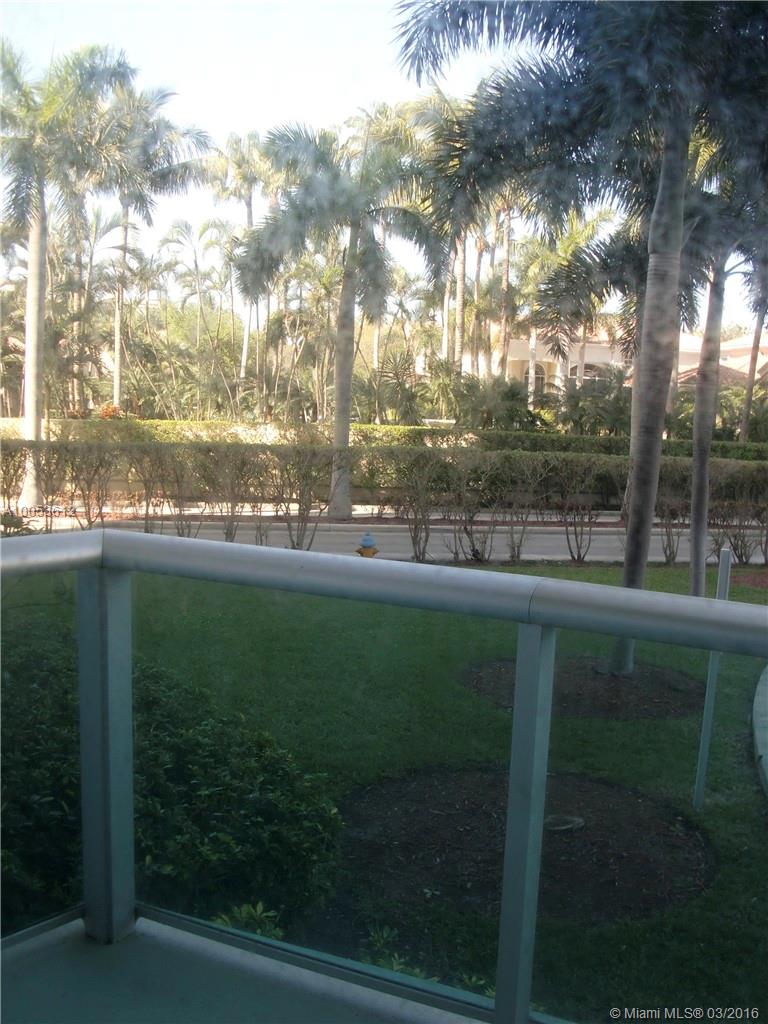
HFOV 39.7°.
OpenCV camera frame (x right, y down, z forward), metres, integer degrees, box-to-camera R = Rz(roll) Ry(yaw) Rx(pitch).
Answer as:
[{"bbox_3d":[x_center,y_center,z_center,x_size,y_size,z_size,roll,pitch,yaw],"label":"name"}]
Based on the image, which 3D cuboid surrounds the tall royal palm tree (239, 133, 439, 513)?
[{"bbox_3d":[-1.040,-4.220,24.300,4.700,8.850,4.700,2,9,0],"label":"tall royal palm tree"}]

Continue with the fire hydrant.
[{"bbox_3d":[-0.297,0.730,19.200,0.400,0.760,0.360,2,9,0],"label":"fire hydrant"}]

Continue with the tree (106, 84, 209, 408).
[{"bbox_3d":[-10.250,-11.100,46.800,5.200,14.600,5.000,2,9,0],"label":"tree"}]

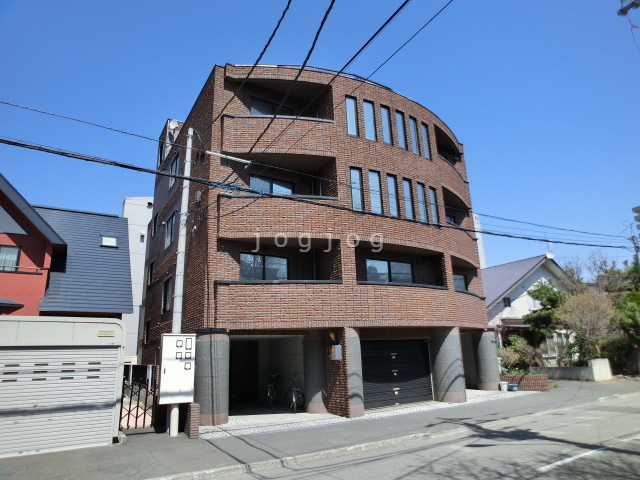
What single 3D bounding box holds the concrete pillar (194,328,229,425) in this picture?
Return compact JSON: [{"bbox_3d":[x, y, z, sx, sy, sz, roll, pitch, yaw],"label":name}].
[{"bbox_3d":[-2.872,3.636,10.427,0.873,2.367,0.873,8,-19,-32],"label":"concrete pillar"}]

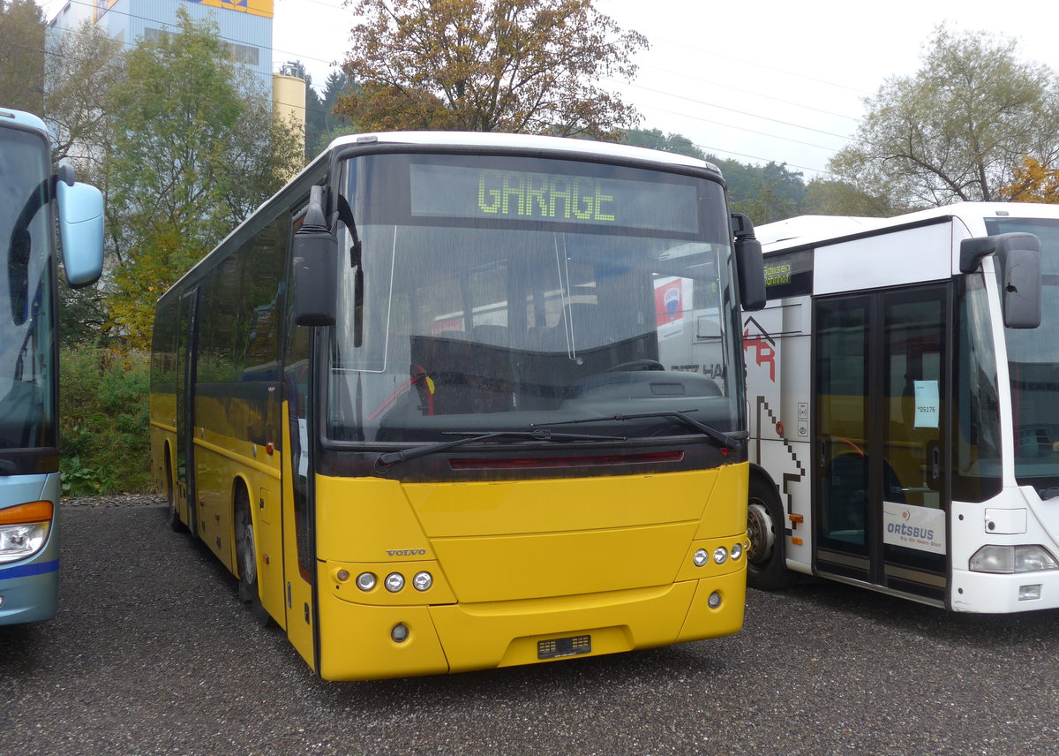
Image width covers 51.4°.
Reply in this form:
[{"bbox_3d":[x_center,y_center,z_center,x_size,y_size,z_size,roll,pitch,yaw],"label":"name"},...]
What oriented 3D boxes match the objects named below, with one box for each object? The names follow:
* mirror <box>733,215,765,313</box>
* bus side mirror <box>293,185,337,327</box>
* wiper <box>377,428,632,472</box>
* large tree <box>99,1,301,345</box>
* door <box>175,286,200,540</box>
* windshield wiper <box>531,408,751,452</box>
[{"bbox_3d":[1.307,-0.682,6.524,0.190,0.590,0.170,0,0,-23],"label":"mirror"},{"bbox_3d":[-1.036,-0.590,5.351,0.200,0.680,0.180,0,0,-23],"label":"bus side mirror"},{"bbox_3d":[-0.114,0.353,5.602,1.330,0.200,0.160,0,0,-23],"label":"wiper"},{"bbox_3d":[-6.850,-3.000,23.000,4.200,9.300,4.200,-1,0,0],"label":"large tree"},{"bbox_3d":[-3.548,0.364,11.469,0.160,2.420,1.600,0,0,-23],"label":"door"},{"bbox_3d":[0.606,0.287,5.939,1.290,0.230,0.160,0,0,-23],"label":"windshield wiper"}]

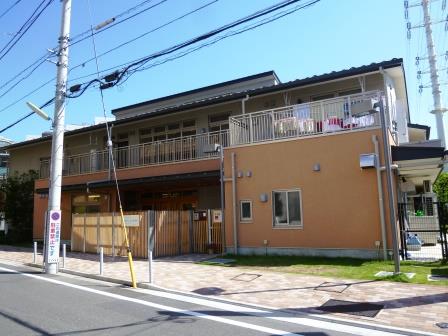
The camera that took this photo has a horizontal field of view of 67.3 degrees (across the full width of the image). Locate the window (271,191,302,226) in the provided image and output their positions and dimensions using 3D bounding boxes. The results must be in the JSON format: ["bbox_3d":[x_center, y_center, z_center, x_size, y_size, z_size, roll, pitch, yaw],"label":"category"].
[{"bbox_3d":[2.277,1.481,12.048,1.094,1.368,0.120,-6,-9,29],"label":"window"}]

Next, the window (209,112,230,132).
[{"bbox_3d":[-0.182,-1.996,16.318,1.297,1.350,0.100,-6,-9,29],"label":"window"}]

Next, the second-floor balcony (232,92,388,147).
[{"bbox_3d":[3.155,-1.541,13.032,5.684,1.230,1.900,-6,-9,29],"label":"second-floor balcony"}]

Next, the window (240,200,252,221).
[{"bbox_3d":[0.872,1.665,12.821,0.505,0.826,0.100,-6,-9,29],"label":"window"}]

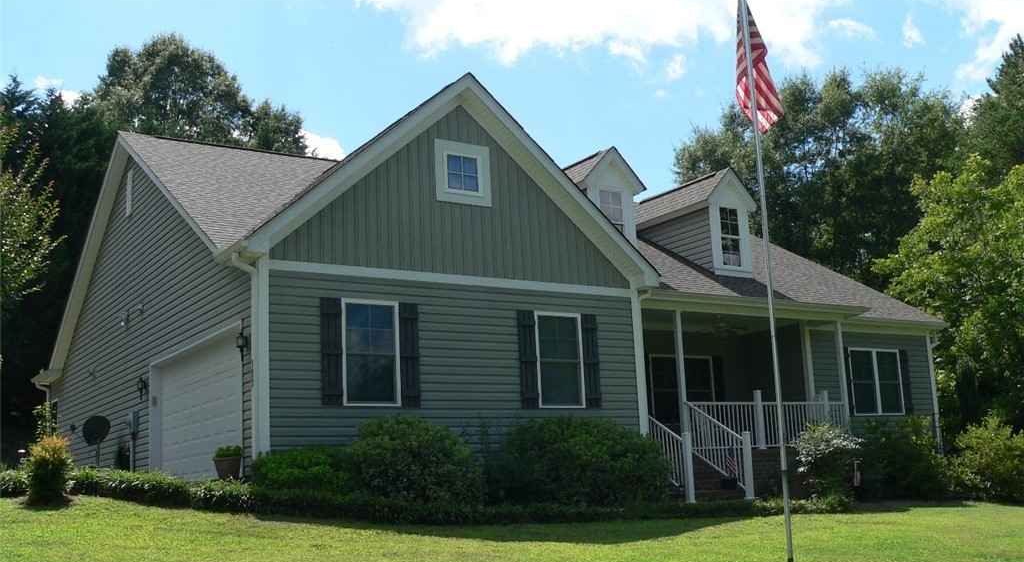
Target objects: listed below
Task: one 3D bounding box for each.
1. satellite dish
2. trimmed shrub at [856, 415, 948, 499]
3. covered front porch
[{"bbox_3d":[-7.700,2.759,19.625,0.340,0.620,0.640,-8,-13,26],"label":"satellite dish"},{"bbox_3d":[8.391,3.841,22.972,1.968,1.715,1.673,5,-13,-32],"label":"trimmed shrub"},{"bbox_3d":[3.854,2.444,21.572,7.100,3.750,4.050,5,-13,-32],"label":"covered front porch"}]

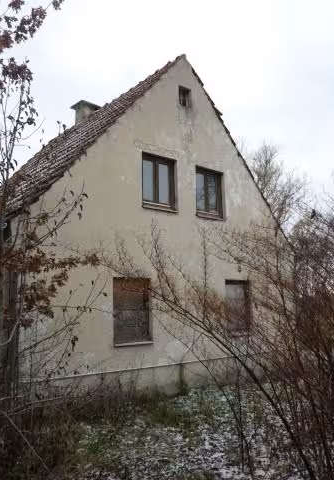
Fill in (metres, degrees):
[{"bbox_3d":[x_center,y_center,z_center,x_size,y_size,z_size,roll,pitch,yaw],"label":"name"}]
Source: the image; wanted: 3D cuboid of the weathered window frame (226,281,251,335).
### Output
[{"bbox_3d":[1.537,1.482,9.814,0.800,1.170,0.120,6,-11,-39],"label":"weathered window frame"}]

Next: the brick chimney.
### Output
[{"bbox_3d":[-2.313,-3.506,12.893,0.720,0.720,0.710,6,-11,-39],"label":"brick chimney"}]

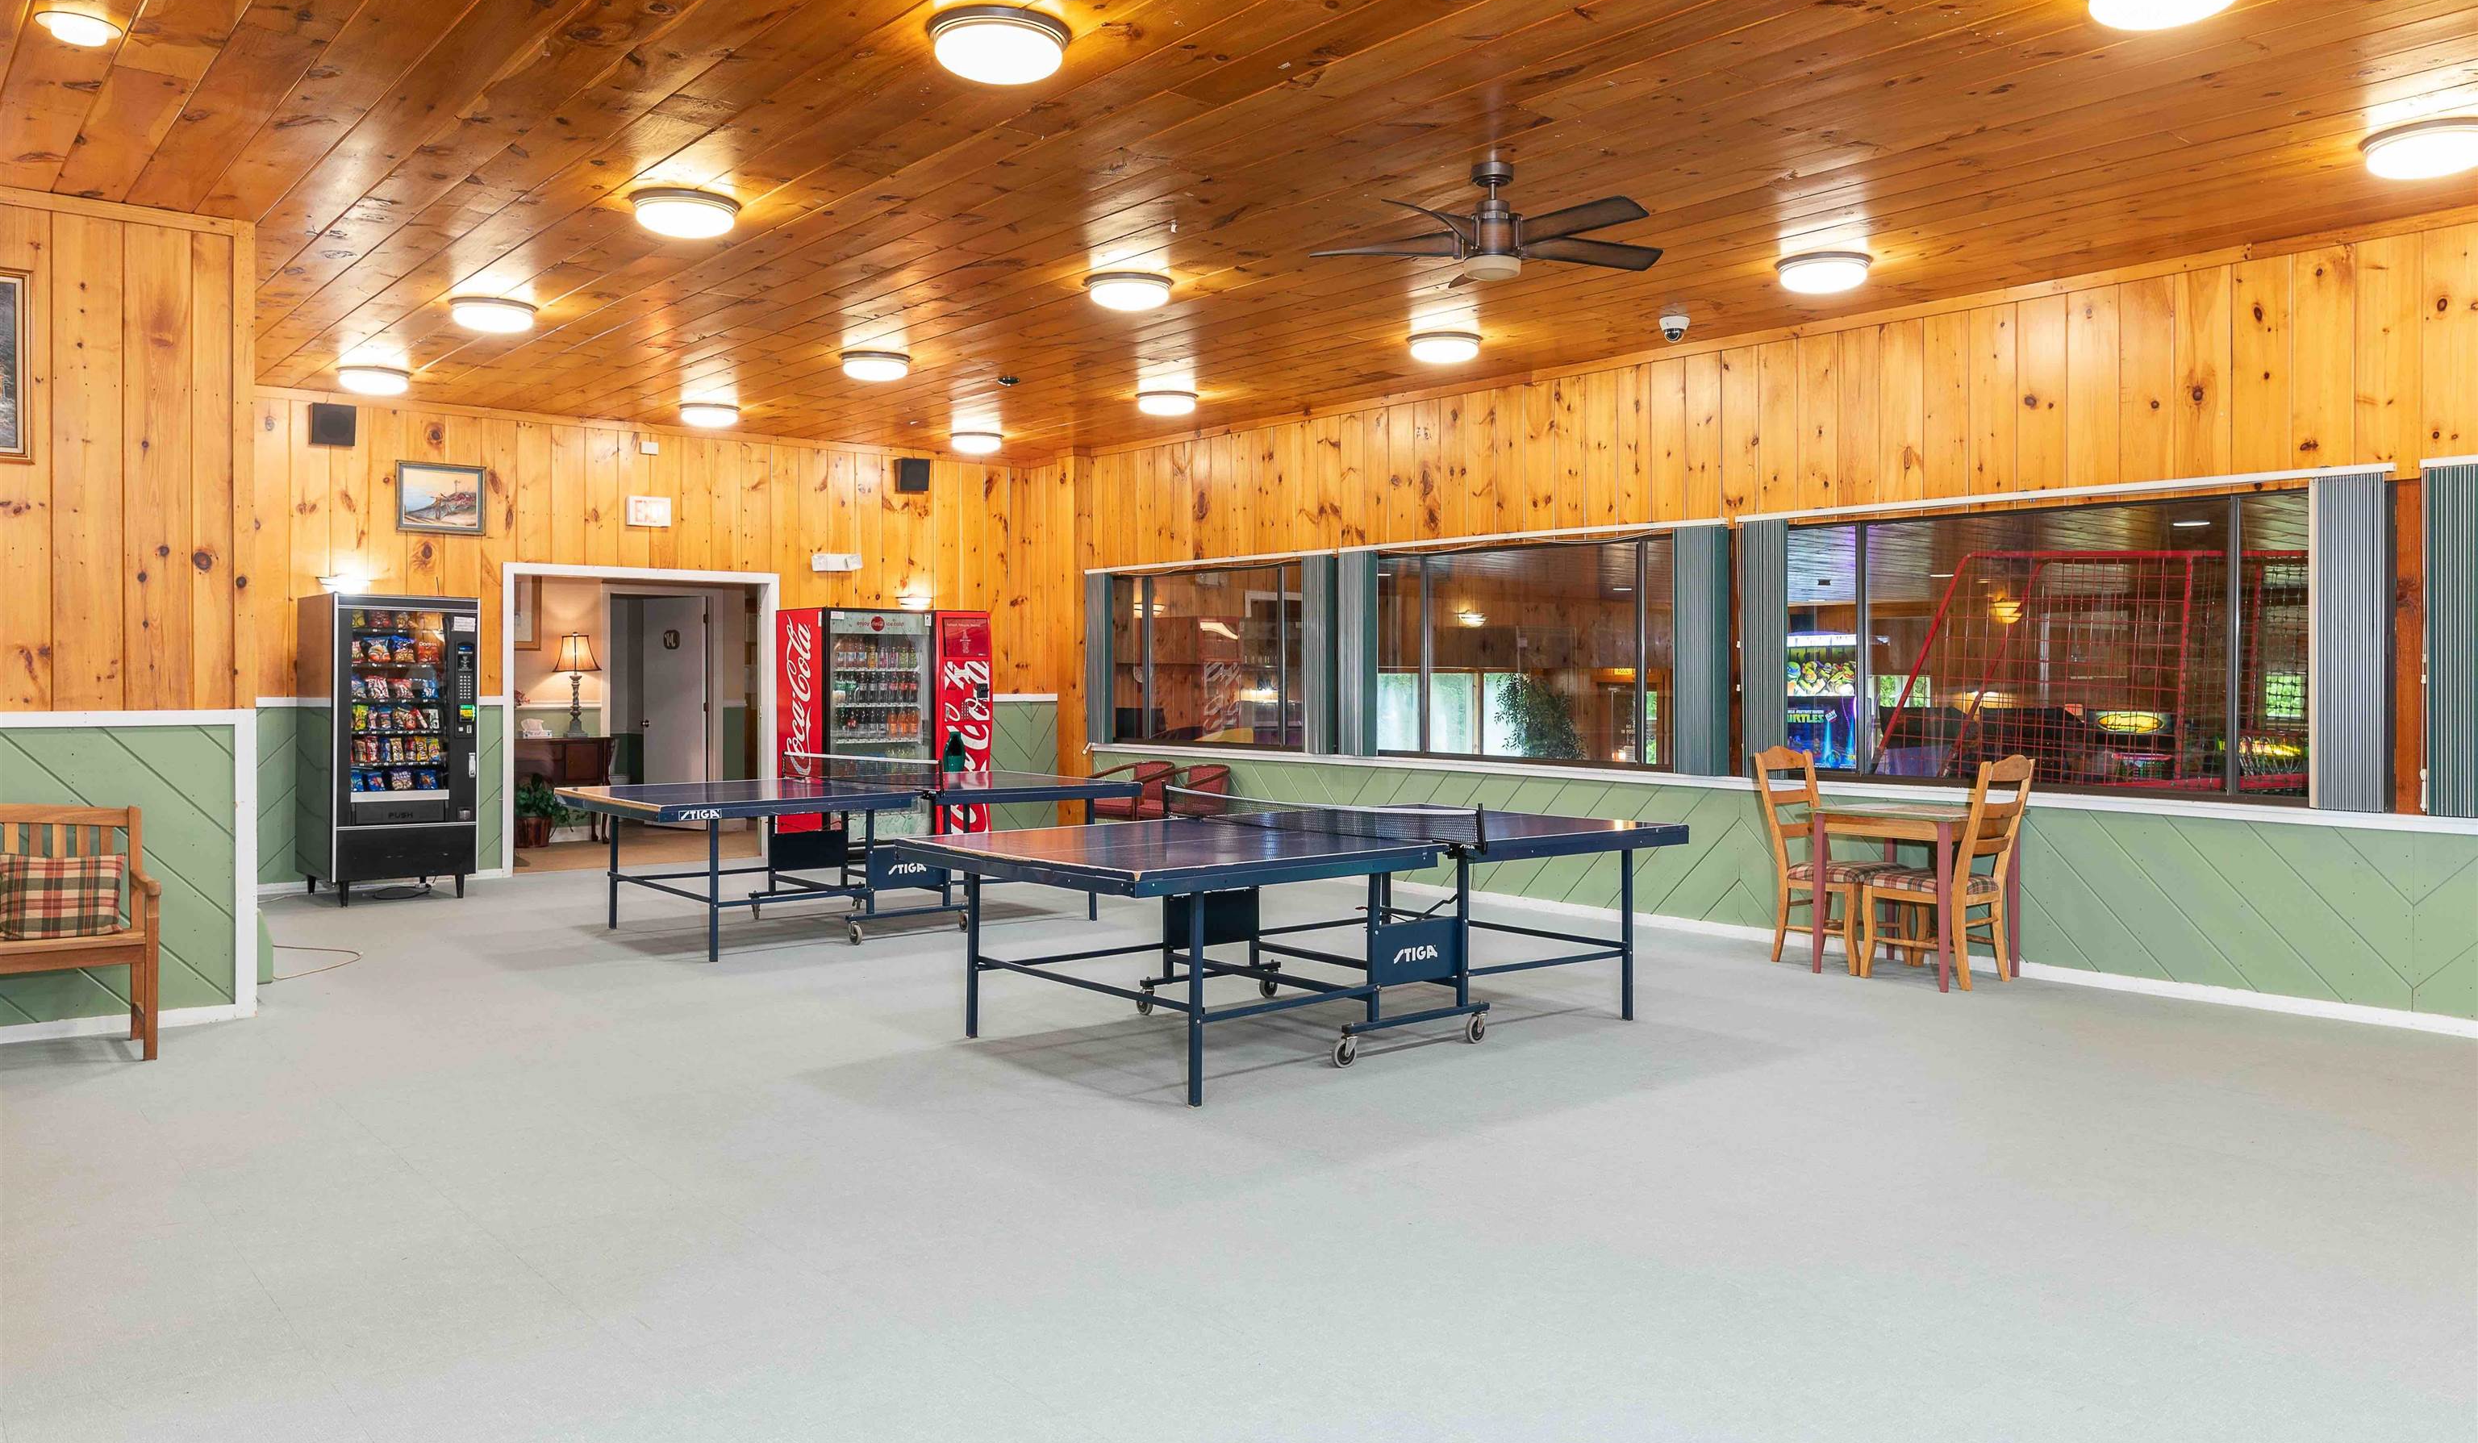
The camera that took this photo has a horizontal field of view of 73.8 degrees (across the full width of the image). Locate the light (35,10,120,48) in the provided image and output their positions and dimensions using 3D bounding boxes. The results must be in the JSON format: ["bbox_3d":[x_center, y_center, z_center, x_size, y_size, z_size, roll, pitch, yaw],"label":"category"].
[{"bbox_3d":[-3.188,-1.899,4.541,0.198,0.040,0.198,-1,2,-41],"label":"light"}]

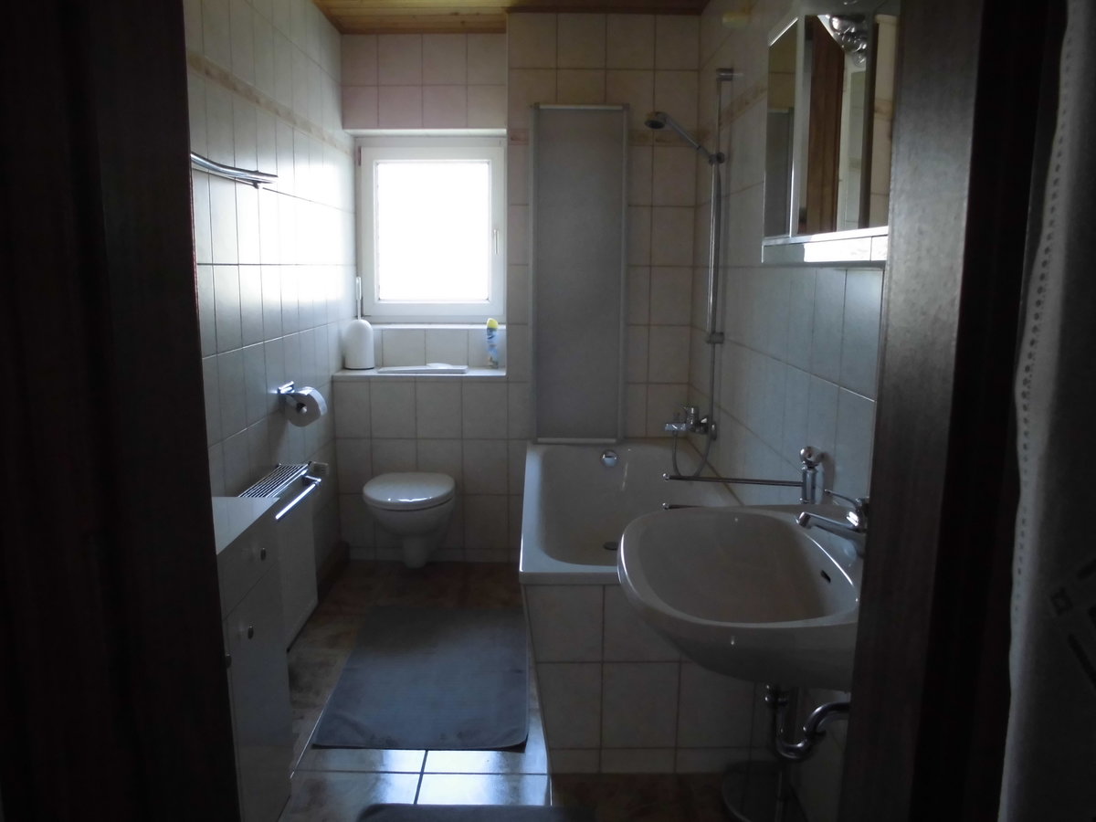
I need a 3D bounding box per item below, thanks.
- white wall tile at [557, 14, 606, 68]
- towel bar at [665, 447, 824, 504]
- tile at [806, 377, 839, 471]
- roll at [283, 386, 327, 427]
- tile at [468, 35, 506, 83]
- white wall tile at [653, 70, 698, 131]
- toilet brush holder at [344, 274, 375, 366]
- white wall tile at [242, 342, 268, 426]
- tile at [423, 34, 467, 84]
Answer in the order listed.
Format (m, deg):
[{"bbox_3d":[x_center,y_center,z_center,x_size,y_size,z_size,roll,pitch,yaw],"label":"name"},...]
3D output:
[{"bbox_3d":[0.138,-1.492,3.326,0.198,0.210,0.010,0,10,0],"label":"white wall tile"},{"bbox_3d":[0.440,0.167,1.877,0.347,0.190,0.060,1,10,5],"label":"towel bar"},{"bbox_3d":[0.635,0.053,1.894,0.010,0.249,0.198,0,10,-1],"label":"tile"},{"bbox_3d":[-0.840,-0.014,2.858,0.116,0.116,0.100,0,10,0],"label":"roll"},{"bbox_3d":[-0.262,-1.558,3.657,0.192,0.214,0.010,0,10,0],"label":"tile"},{"bbox_3d":[0.525,-1.266,3.365,0.184,0.240,0.010,0,10,0],"label":"white wall tile"},{"bbox_3d":[-0.866,-0.400,3.764,0.127,0.418,0.127,0,10,0],"label":"toilet brush holder"},{"bbox_3d":[-0.934,-0.085,2.626,0.010,0.250,0.200,0,10,0],"label":"white wall tile"},{"bbox_3d":[-0.463,-1.571,3.687,0.199,0.215,0.010,0,10,0],"label":"tile"}]

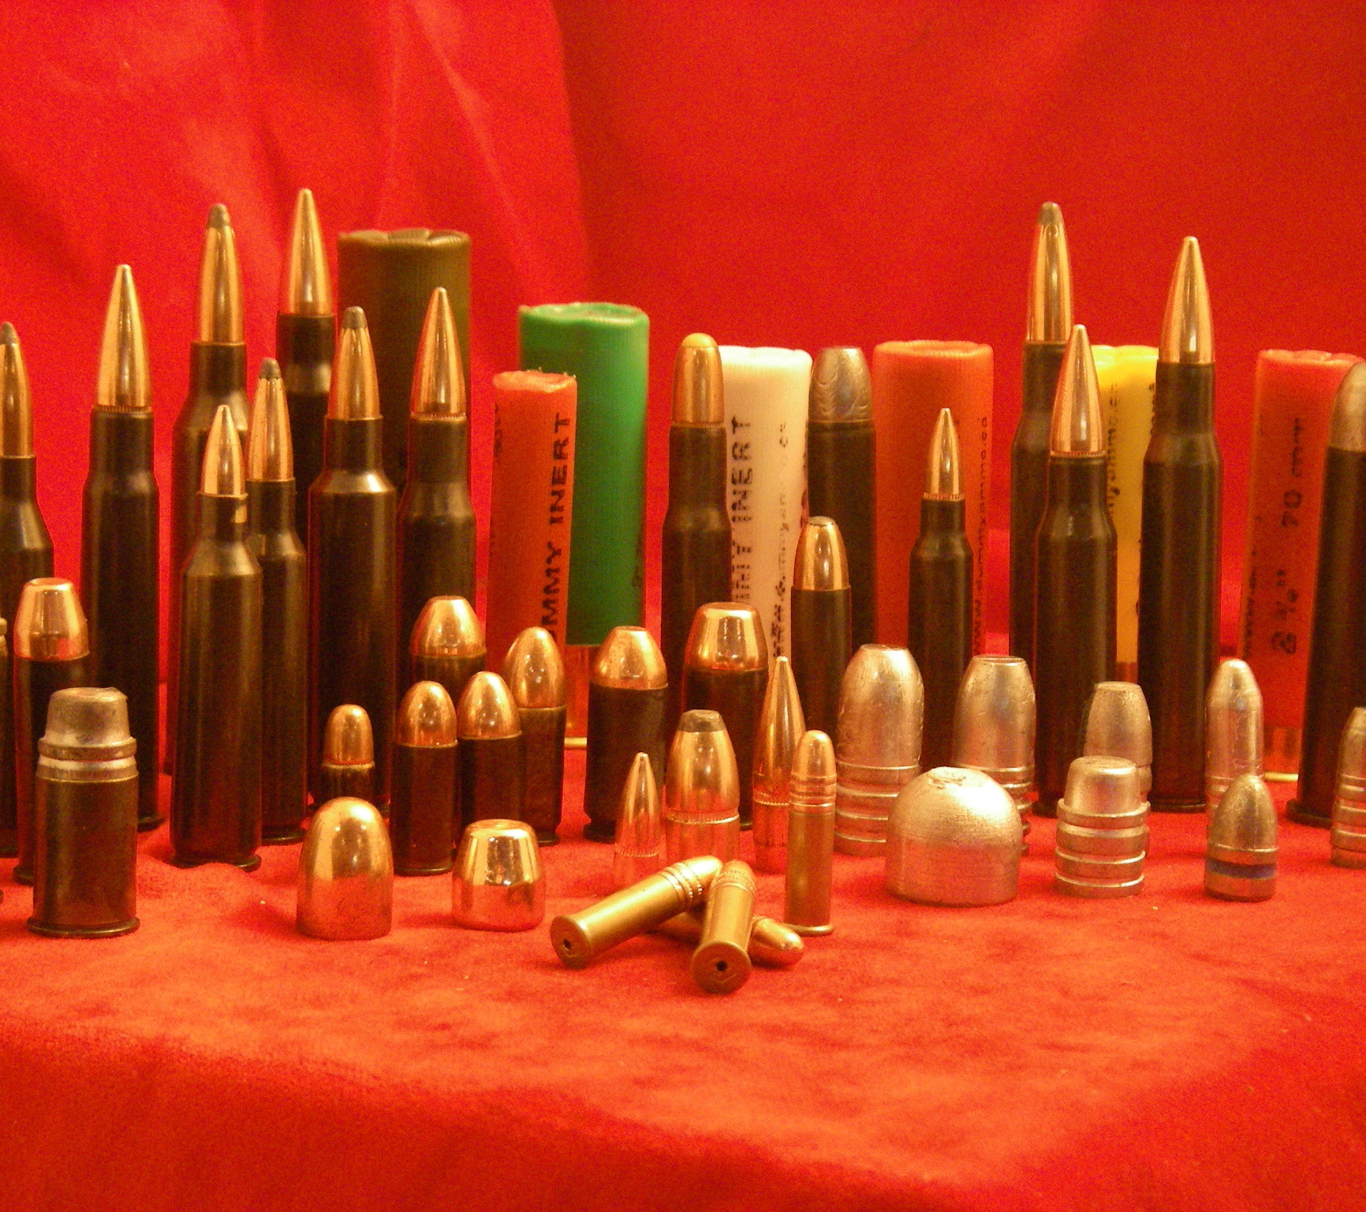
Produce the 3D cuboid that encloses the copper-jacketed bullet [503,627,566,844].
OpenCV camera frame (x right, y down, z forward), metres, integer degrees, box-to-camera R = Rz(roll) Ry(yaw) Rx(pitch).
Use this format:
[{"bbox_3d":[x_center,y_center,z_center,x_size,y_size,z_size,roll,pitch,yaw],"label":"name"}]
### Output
[{"bbox_3d":[-0.021,0.017,0.533,0.010,0.029,0.010,2,6,0],"label":"copper-jacketed bullet"}]

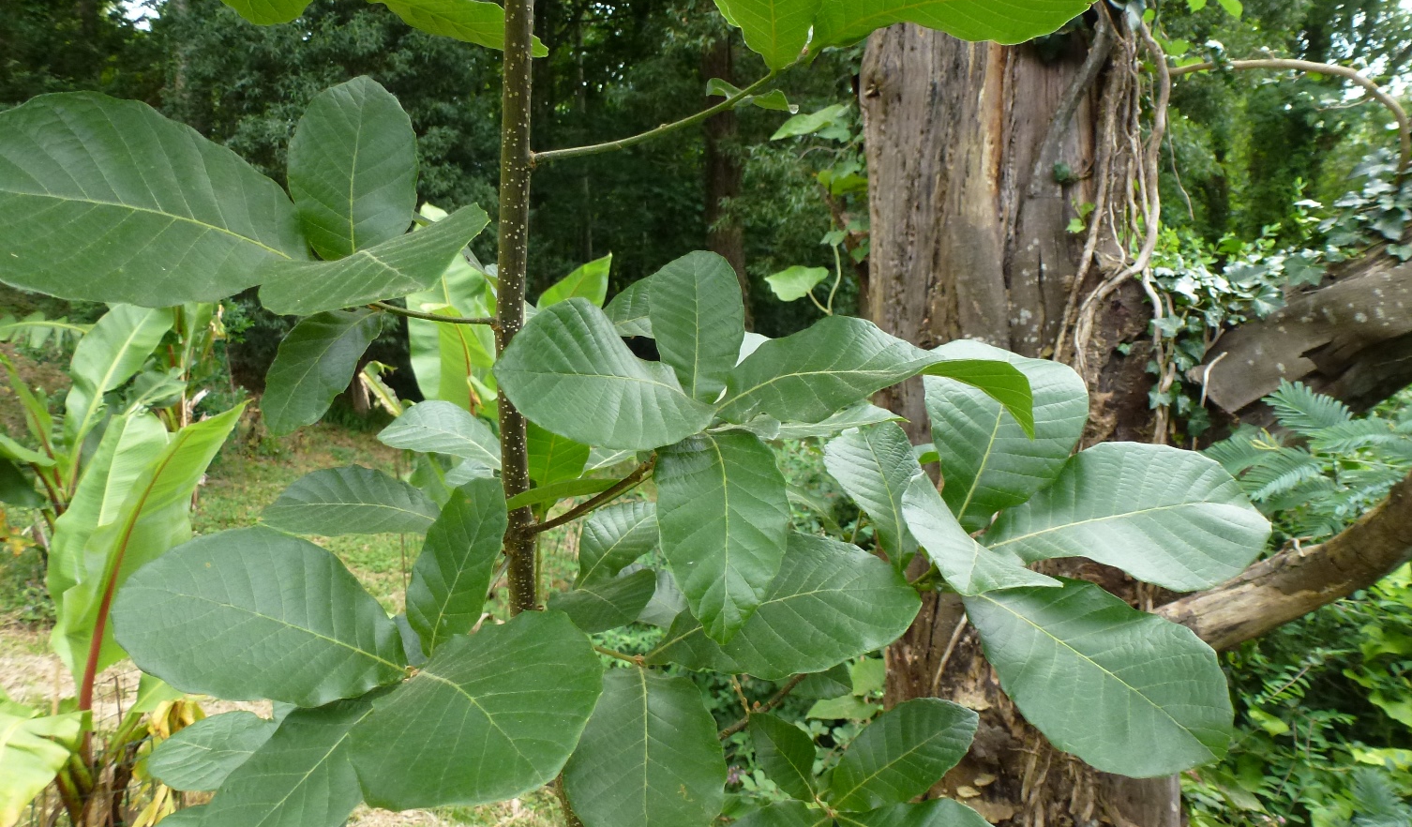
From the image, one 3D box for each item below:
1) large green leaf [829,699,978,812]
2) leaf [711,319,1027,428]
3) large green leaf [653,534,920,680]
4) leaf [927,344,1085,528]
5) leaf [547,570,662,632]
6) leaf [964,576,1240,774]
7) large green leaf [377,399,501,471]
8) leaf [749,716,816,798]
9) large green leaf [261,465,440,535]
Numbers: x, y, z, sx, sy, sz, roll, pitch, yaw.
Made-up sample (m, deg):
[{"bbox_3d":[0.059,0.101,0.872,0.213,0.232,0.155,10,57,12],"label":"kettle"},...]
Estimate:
[{"bbox_3d":[0.193,0.336,0.961,0.177,0.087,0.040,-27,-26,-13],"label":"large green leaf"},{"bbox_3d":[0.120,-0.027,0.690,0.250,0.060,0.090,-2,52,-21],"label":"leaf"},{"bbox_3d":[0.067,0.178,0.883,0.244,0.117,0.050,-12,-24,2],"label":"large green leaf"},{"bbox_3d":[0.283,0.017,0.941,0.142,0.229,0.055,20,-30,13],"label":"leaf"},{"bbox_3d":[-0.074,0.152,0.772,0.095,0.028,0.113,-12,11,-36],"label":"leaf"},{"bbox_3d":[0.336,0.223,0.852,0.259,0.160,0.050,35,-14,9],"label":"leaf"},{"bbox_3d":[-0.279,0.025,1.057,0.140,0.040,0.101,18,33,-12],"label":"large green leaf"},{"bbox_3d":[0.065,0.276,0.792,0.058,0.017,0.082,-9,49,-49],"label":"leaf"},{"bbox_3d":[-0.344,0.090,0.971,0.177,0.045,0.095,4,41,-6],"label":"large green leaf"}]

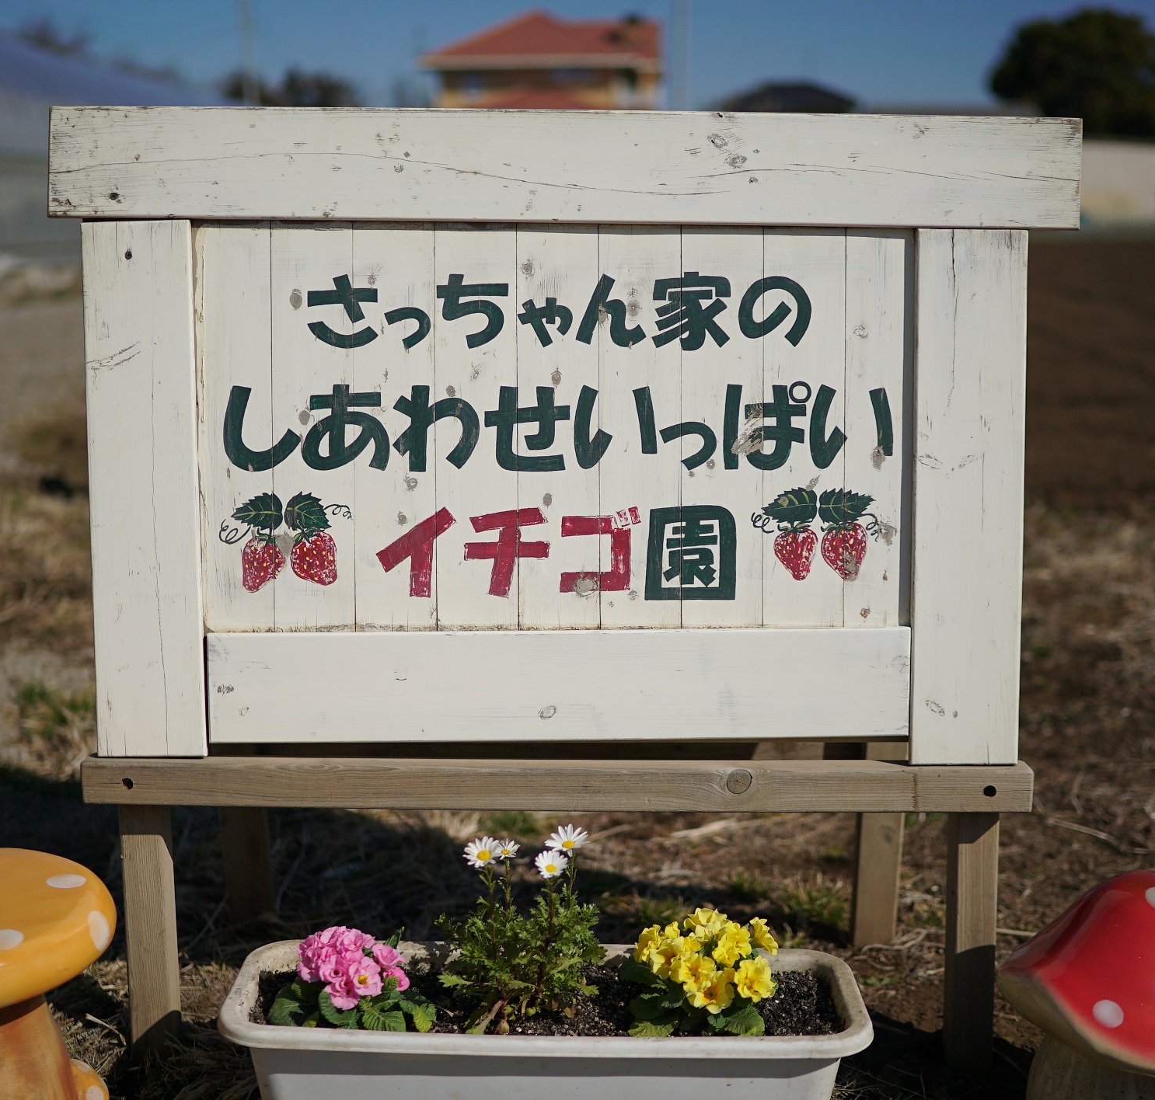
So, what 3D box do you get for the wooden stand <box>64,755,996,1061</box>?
[{"bbox_3d":[-0.020,0.381,1.975,1.040,0.380,0.400,0,12,1],"label":"wooden stand"}]

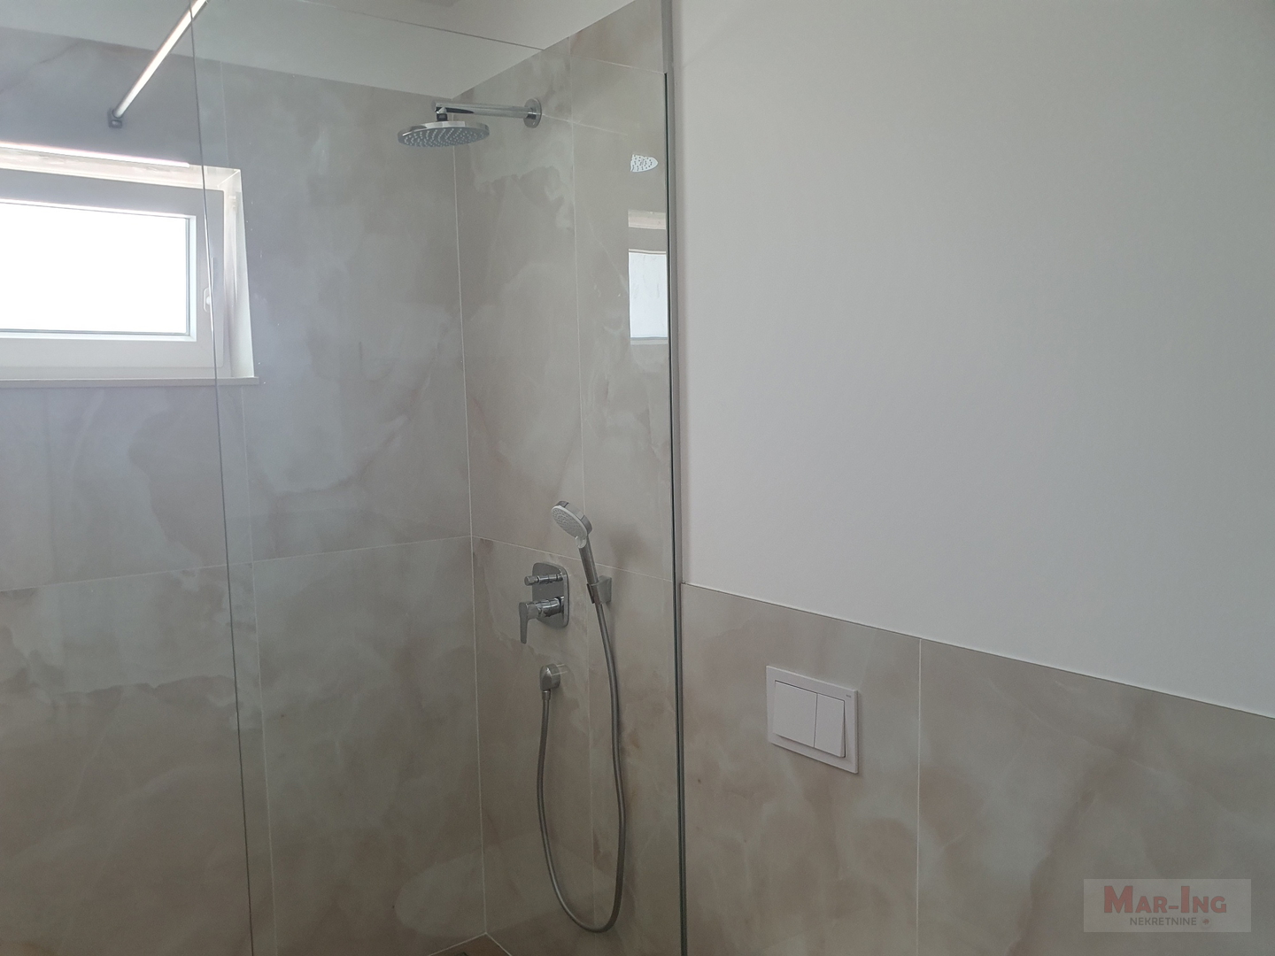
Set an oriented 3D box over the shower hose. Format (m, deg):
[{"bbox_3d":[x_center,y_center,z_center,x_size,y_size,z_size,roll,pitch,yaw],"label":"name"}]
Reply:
[{"bbox_3d":[-0.158,0.678,2.318,0.070,0.845,0.372,-5,6,-36],"label":"shower hose"}]

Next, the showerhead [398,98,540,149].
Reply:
[{"bbox_3d":[-0.385,-0.837,2.206,0.342,0.122,0.205,-5,6,-36],"label":"showerhead"}]

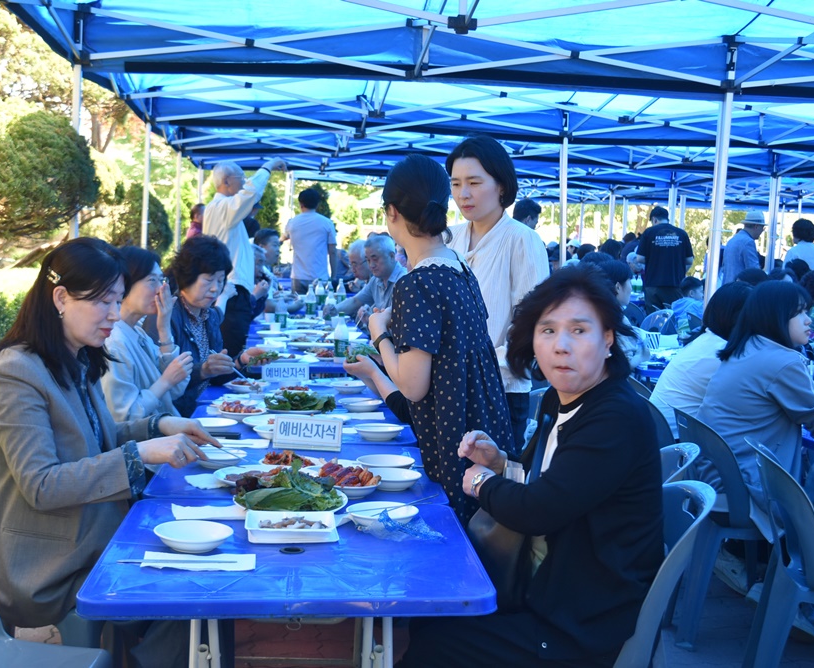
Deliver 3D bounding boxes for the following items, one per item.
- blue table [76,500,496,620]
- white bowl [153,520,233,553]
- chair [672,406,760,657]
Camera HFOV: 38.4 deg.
[{"bbox_3d":[-0.245,0.791,2.436,0.750,0.720,0.750,1,5,-5],"label":"blue table"},{"bbox_3d":[-0.452,0.432,2.464,0.168,0.040,0.168,1,5,0],"label":"white bowl"},{"bbox_3d":[1.175,0.646,4.105,0.520,0.780,0.470,1,5,-5],"label":"chair"}]

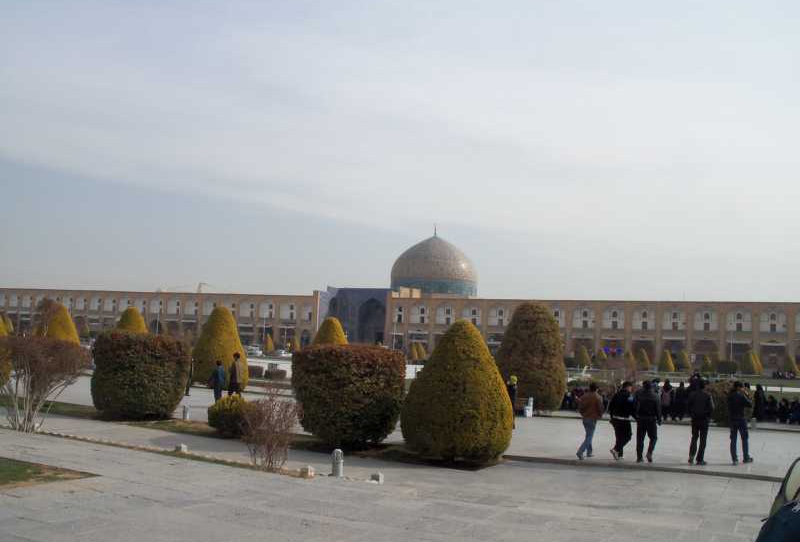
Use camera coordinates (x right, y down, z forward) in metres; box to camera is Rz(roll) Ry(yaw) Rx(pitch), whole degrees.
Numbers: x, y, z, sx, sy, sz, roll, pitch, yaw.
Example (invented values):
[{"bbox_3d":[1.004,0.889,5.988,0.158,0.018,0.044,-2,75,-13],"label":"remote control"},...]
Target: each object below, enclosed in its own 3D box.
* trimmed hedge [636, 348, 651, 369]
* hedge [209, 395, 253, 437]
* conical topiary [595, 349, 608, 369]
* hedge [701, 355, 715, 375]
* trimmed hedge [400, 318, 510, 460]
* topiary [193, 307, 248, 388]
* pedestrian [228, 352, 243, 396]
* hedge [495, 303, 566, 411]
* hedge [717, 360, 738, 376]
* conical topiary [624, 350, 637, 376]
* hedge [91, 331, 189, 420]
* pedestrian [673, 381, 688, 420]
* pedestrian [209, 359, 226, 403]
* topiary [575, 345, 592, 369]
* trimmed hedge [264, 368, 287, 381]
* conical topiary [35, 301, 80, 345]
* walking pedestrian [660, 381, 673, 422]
[{"bbox_3d":[36.123,13.129,120.000,2.050,3.300,2.050,3,-5,0],"label":"trimmed hedge"},{"bbox_3d":[-3.958,3.334,19.000,1.100,0.980,1.100,4,-5,-12],"label":"hedge"},{"bbox_3d":[27.900,12.406,112.000,1.950,2.750,1.950,1,-5,14],"label":"conical topiary"},{"bbox_3d":[43.717,13.435,115.000,2.000,2.900,2.000,3,-5,0],"label":"hedge"},{"bbox_3d":[1.166,2.422,16.700,2.250,2.800,2.250,2,-5,4],"label":"trimmed hedge"},{"bbox_3d":[-7.878,3.408,35.500,2.450,3.550,2.450,4,-5,-12],"label":"topiary"},{"bbox_3d":[-6.203,3.934,30.500,0.550,1.720,0.450,4,-5,-14],"label":"pedestrian"},{"bbox_3d":[4.953,3.250,30.700,2.700,4.050,2.700,2,-5,9],"label":"hedge"},{"bbox_3d":[40.487,12.199,100.000,2.700,2.000,2.700,0,-6,22],"label":"hedge"},{"bbox_3d":[27.926,10.983,98.000,1.600,3.000,1.600,1,-6,16],"label":"conical topiary"},{"bbox_3d":[-7.343,2.960,22.800,2.720,2.370,2.600,3,-5,0],"label":"hedge"},{"bbox_3d":[11.116,5.163,32.000,0.520,1.540,0.420,-3,-7,45],"label":"pedestrian"},{"bbox_3d":[-6.159,3.864,27.300,0.520,1.680,0.420,-1,-6,37],"label":"pedestrian"},{"bbox_3d":[24.141,11.558,107.000,2.100,3.200,2.100,1,-5,13],"label":"topiary"},{"bbox_3d":[-7.696,6.459,50.000,1.200,0.700,1.350,0,-6,27],"label":"trimmed hedge"},{"bbox_3d":[-17.309,3.472,41.000,2.600,3.650,2.600,5,-6,-23],"label":"conical topiary"},{"bbox_3d":[9.620,4.589,29.200,0.500,1.500,0.400,3,-5,-6],"label":"walking pedestrian"}]

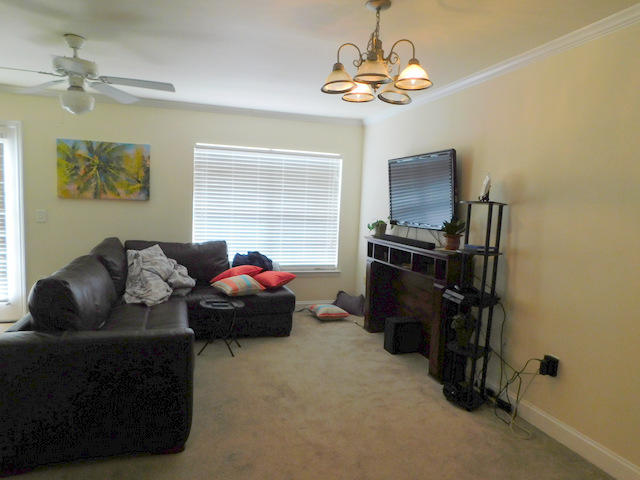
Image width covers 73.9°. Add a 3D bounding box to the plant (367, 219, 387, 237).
[{"bbox_3d":[0.641,-0.124,4.660,0.170,0.190,0.180,0,5,-18],"label":"plant"}]

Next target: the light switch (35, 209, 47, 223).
[{"bbox_3d":[-2.883,-0.244,4.397,0.080,0.120,0.012,0,5,-18],"label":"light switch"}]

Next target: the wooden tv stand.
[{"bbox_3d":[0.837,0.554,4.032,0.250,1.030,1.540,0,5,-18],"label":"wooden tv stand"}]

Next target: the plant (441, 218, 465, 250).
[{"bbox_3d":[1.056,-0.044,3.387,0.180,0.250,0.180,0,5,-18],"label":"plant"}]

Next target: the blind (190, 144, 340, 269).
[{"bbox_3d":[-0.593,-0.350,5.124,1.790,1.450,0.060,0,5,-18],"label":"blind"}]

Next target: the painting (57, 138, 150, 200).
[{"bbox_3d":[-2.289,-0.734,4.528,0.905,0.610,0.030,0,5,-18],"label":"painting"}]

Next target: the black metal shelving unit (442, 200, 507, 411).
[{"bbox_3d":[1.091,0.456,3.008,0.270,1.420,0.285,-1,6,-29],"label":"black metal shelving unit"}]

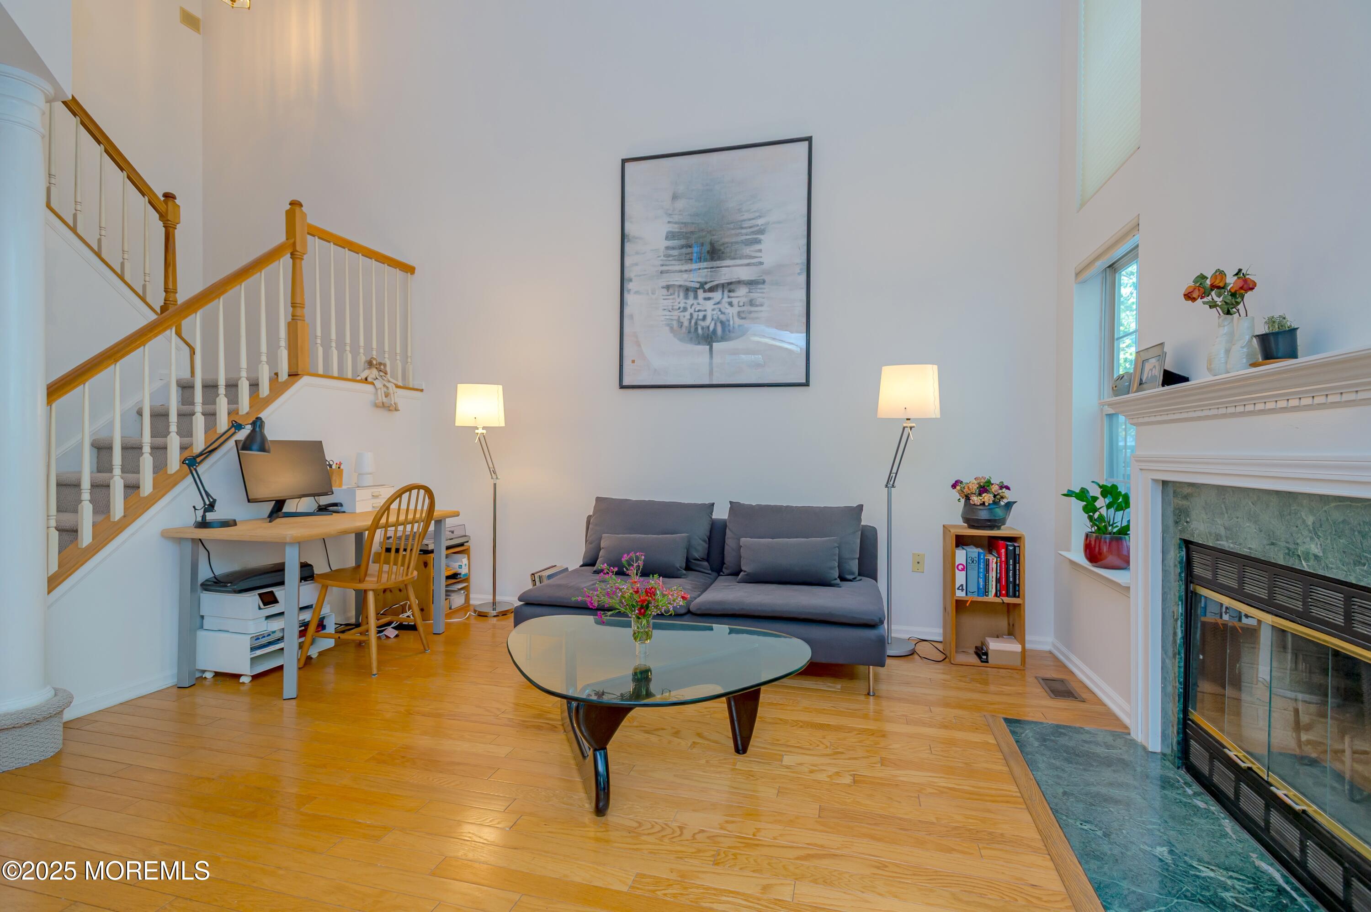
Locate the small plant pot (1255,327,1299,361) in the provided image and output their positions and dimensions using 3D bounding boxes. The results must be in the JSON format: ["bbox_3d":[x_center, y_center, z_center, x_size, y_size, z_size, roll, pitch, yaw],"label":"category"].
[{"bbox_3d":[1.516,-0.276,1.659,0.085,0.083,0.085,1,0,14],"label":"small plant pot"}]

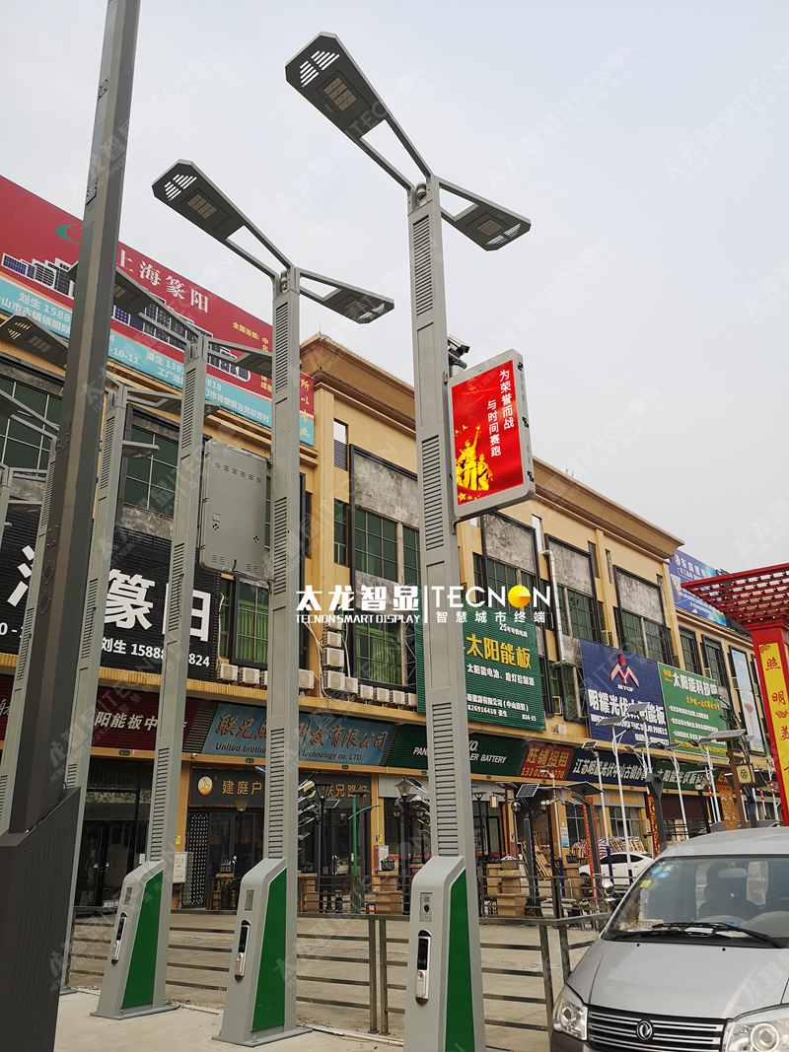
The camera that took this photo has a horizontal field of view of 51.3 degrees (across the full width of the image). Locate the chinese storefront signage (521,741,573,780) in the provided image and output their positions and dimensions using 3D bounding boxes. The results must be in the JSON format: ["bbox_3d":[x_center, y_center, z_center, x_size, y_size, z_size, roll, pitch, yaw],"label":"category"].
[{"bbox_3d":[8.246,12.750,44.377,0.200,1.763,4.572,3,-13,44],"label":"chinese storefront signage"}]

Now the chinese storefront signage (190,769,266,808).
[{"bbox_3d":[-5.718,9.456,29.529,0.150,1.190,4.009,-20,-28,38],"label":"chinese storefront signage"}]

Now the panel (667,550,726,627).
[{"bbox_3d":[25.919,5.328,69.898,0.300,5.168,9.669,-20,-28,38],"label":"panel"}]

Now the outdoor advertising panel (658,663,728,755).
[{"bbox_3d":[22.059,13.655,60.479,0.200,5.890,10.265,-20,-28,38],"label":"outdoor advertising panel"}]

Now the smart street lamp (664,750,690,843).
[{"bbox_3d":[11.940,11.948,33.934,0.900,5.456,0.700,-20,-28,38],"label":"smart street lamp"}]

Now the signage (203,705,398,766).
[{"bbox_3d":[-3.434,8.269,32.166,0.200,1.735,9.243,3,-13,44],"label":"signage"}]

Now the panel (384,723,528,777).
[{"bbox_3d":[3.186,10.792,39.094,0.200,1.743,10.574,3,-13,44],"label":"panel"}]

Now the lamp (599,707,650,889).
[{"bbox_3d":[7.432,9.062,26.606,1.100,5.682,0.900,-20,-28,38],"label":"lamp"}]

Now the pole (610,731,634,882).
[{"bbox_3d":[7.438,9.224,26.542,0.150,5.332,0.150,-20,-28,38],"label":"pole"}]

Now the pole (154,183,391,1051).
[{"bbox_3d":[-1.238,0.486,9.011,0.740,8.806,3.685,-20,-28,38],"label":"pole"}]

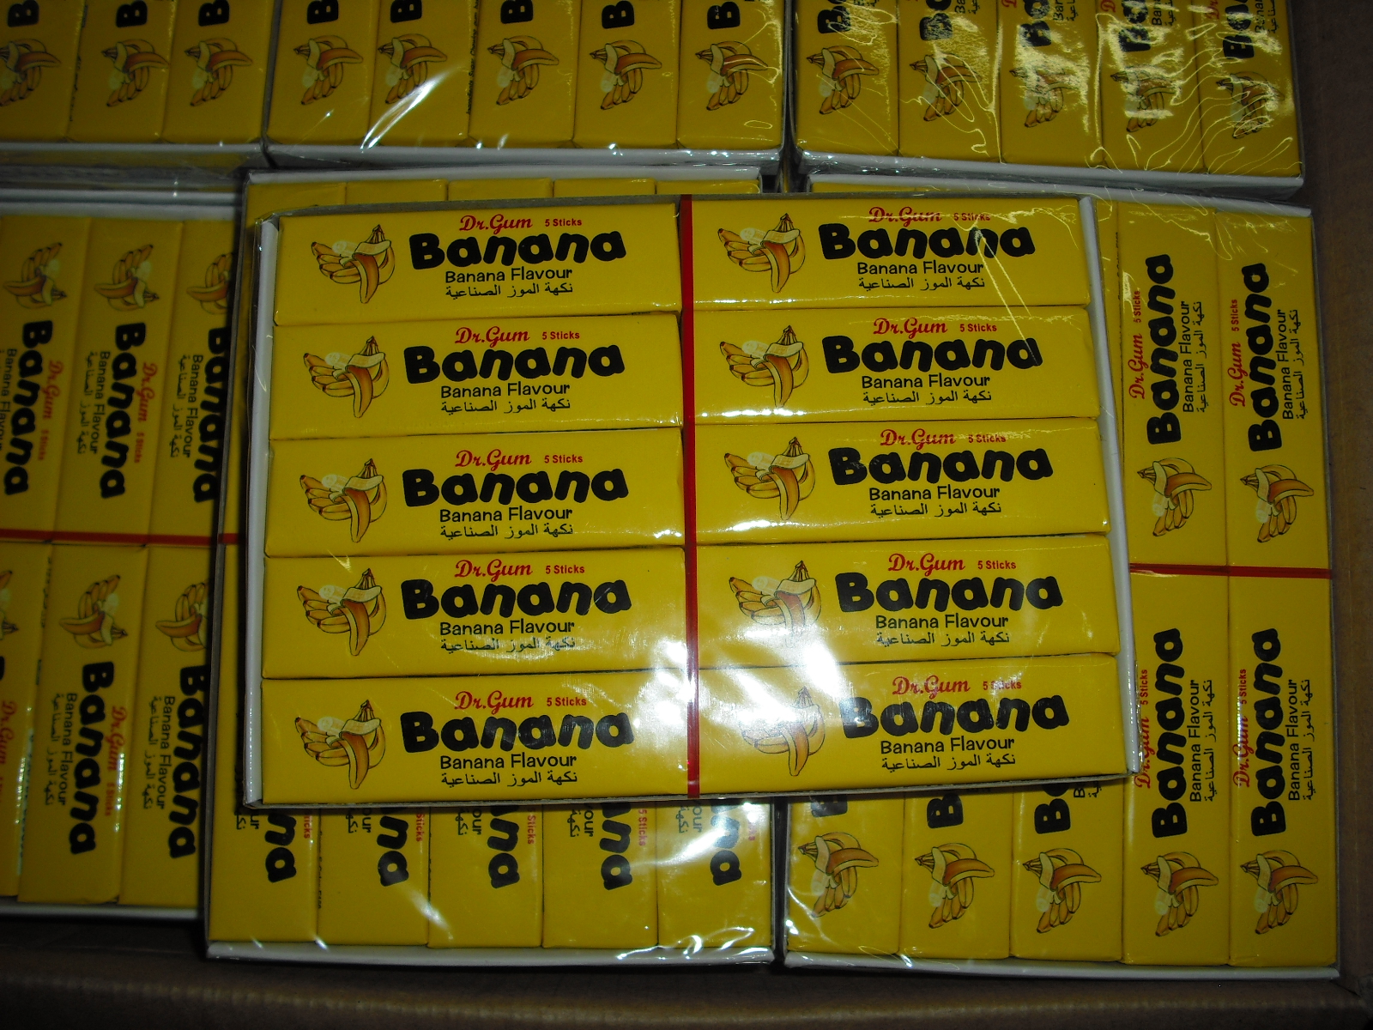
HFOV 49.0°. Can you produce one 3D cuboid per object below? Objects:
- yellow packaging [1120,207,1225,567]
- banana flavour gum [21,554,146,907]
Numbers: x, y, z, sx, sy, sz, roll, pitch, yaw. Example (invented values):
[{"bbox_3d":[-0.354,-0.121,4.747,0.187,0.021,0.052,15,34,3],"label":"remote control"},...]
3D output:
[{"bbox_3d":[0.098,-0.026,0.308,0.021,0.011,0.074,3,79,0],"label":"yellow packaging"},{"bbox_3d":[-0.127,0.044,0.322,0.021,0.011,0.074,1,78,0],"label":"banana flavour gum"}]

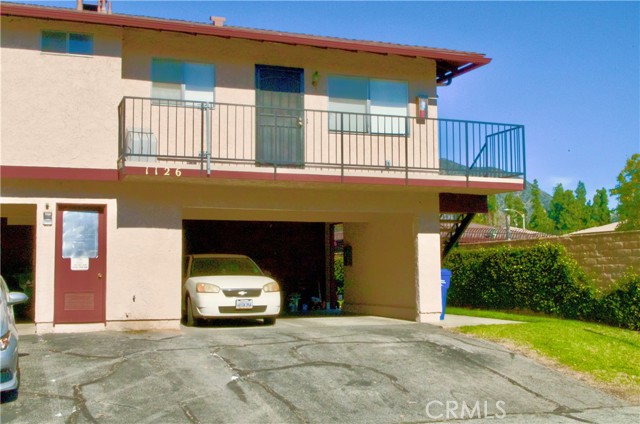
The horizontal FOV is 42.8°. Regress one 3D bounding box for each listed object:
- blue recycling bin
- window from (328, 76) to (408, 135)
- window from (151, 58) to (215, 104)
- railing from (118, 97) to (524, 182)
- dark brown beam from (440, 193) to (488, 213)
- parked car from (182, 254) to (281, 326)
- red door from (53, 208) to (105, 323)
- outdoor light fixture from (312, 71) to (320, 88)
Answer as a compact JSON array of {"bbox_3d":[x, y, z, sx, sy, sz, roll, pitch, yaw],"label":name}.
[{"bbox_3d":[2.512,1.856,18.177,0.680,1.110,0.600,1,-5,-21],"label":"blue recycling bin"},{"bbox_3d":[1.013,-2.170,16.894,1.820,1.170,0.100,1,-5,-21],"label":"window"},{"bbox_3d":[-2.595,-2.420,15.500,1.210,0.890,0.100,1,-5,-21],"label":"window"},{"bbox_3d":[0.231,-1.204,15.932,8.150,1.280,1.200,1,-5,-21],"label":"railing"},{"bbox_3d":[3.018,-0.173,17.384,1.208,0.420,0.140,1,-5,-21],"label":"dark brown beam"},{"bbox_3d":[-2.170,1.600,17.250,1.780,1.460,4.780,1,-5,-19],"label":"parked car"},{"bbox_3d":[-4.260,0.929,14.554,0.870,2.100,0.100,1,-5,-21],"label":"red door"},{"bbox_3d":[-0.070,-2.652,16.371,0.150,0.330,0.190,1,-5,-21],"label":"outdoor light fixture"}]

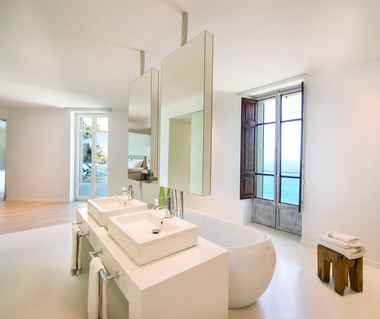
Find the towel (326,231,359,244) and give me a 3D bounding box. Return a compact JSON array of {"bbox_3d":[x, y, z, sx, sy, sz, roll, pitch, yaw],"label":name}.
[{"bbox_3d":[1.653,0.843,2.171,0.140,0.050,0.230,0,0,-15],"label":"towel"}]

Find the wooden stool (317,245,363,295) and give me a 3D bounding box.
[{"bbox_3d":[1.583,1.148,2.148,0.240,0.360,0.340,0,0,-11],"label":"wooden stool"}]

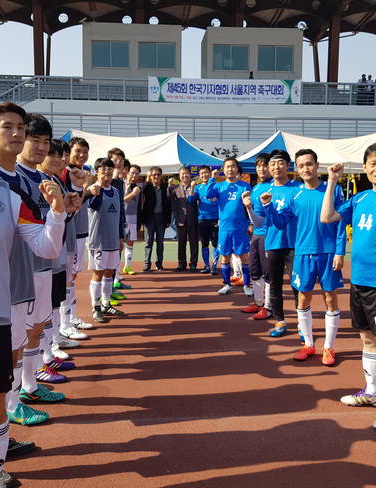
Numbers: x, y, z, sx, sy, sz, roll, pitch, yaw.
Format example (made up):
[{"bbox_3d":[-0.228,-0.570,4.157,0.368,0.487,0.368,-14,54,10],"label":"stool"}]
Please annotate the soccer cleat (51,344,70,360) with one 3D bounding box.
[{"bbox_3d":[-1.095,0.891,4.062,0.280,0.110,0.100,5,8,34],"label":"soccer cleat"}]

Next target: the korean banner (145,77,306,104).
[{"bbox_3d":[1.619,-6.716,21.369,6.950,1.100,0.040,0,7,-4],"label":"korean banner"}]

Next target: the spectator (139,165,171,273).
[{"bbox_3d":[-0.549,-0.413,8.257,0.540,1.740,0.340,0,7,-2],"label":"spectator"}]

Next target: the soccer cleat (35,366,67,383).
[{"bbox_3d":[-1.012,0.946,3.587,0.280,0.110,0.100,2,7,16],"label":"soccer cleat"}]

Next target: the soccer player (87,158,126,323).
[{"bbox_3d":[-0.896,-0.043,5.271,0.490,1.720,0.420,-4,9,-30],"label":"soccer player"}]

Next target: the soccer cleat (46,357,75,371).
[{"bbox_3d":[-1.043,0.943,3.957,0.280,0.105,0.105,1,8,10],"label":"soccer cleat"}]

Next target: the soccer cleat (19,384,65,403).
[{"bbox_3d":[-0.970,0.983,3.249,0.295,0.115,0.100,0,7,-2],"label":"soccer cleat"}]

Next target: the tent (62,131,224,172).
[{"bbox_3d":[-1.863,-1.819,14.272,6.000,2.920,3.000,0,7,-4],"label":"tent"}]

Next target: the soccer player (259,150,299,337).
[{"bbox_3d":[0.939,0.031,4.581,0.580,1.760,0.470,4,8,25],"label":"soccer player"}]

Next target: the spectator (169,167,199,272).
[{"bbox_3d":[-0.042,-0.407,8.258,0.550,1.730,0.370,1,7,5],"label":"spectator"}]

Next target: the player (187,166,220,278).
[{"bbox_3d":[0.292,-0.404,8.158,0.560,1.750,0.400,2,7,11],"label":"player"}]

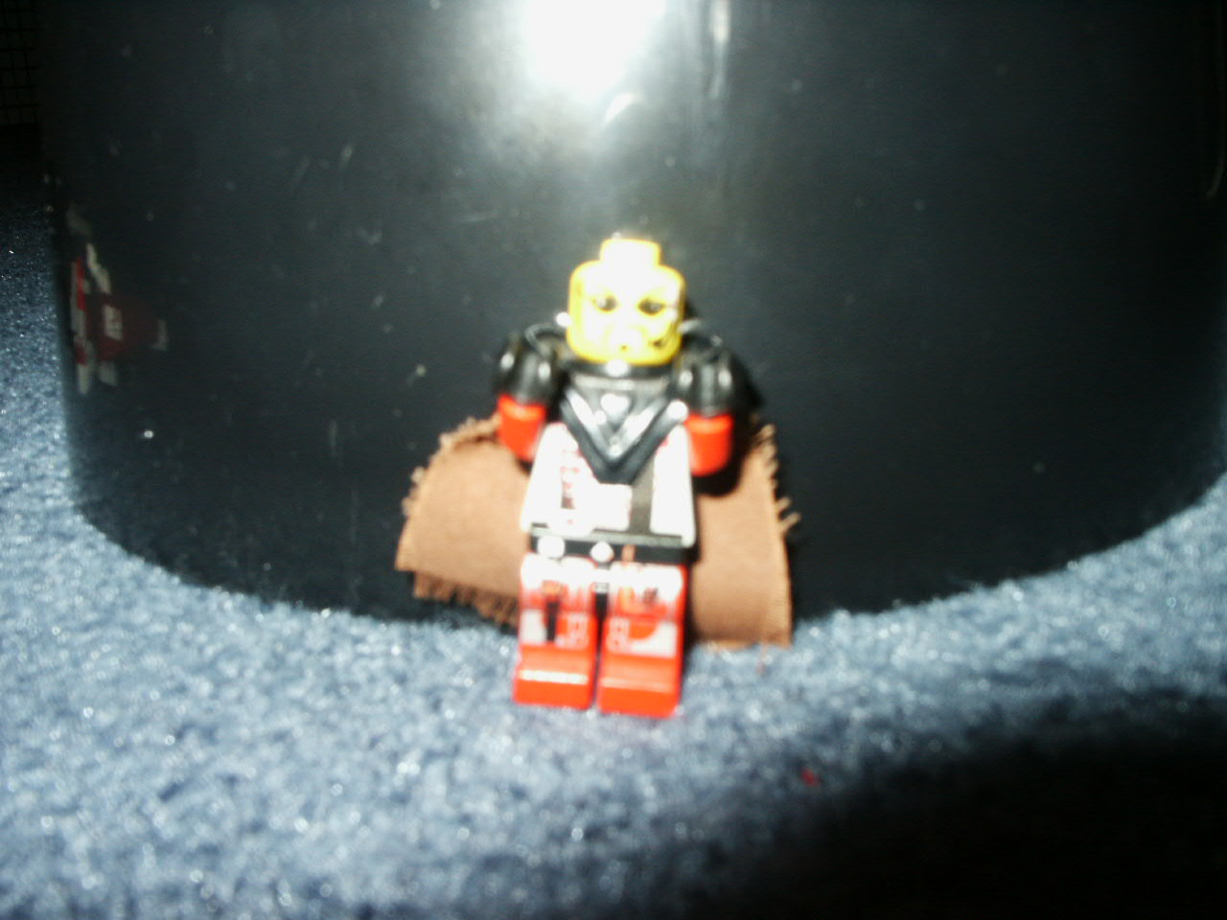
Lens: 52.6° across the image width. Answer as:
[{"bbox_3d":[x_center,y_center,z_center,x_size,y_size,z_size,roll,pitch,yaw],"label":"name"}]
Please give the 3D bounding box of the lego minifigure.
[{"bbox_3d":[0.000,0.001,0.115,0.023,0.042,0.013,4,10,2],"label":"lego minifigure"}]

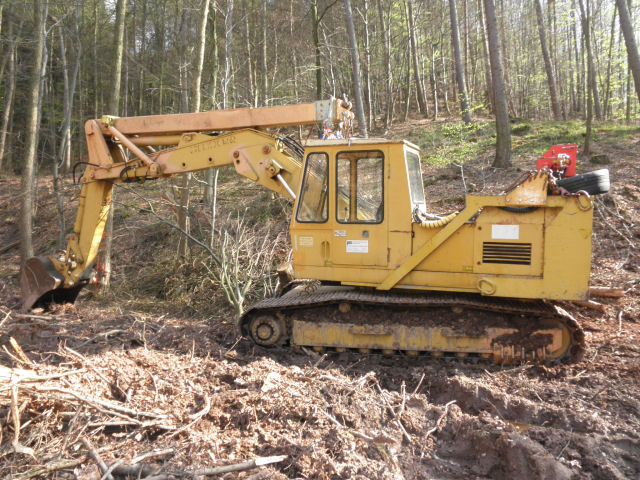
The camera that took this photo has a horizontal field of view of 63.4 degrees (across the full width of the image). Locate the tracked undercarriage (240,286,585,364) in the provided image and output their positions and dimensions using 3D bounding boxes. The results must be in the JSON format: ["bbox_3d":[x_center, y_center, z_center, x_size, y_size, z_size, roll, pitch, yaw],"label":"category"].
[{"bbox_3d":[1.293,1.116,7.953,4.350,0.800,2.600,1,3,10],"label":"tracked undercarriage"}]

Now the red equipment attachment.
[{"bbox_3d":[3.244,-1.035,7.100,0.550,0.550,0.400,1,4,19],"label":"red equipment attachment"}]

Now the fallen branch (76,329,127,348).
[{"bbox_3d":[-2.997,1.358,7.100,0.680,0.140,0.160,-2,3,-38],"label":"fallen branch"}]

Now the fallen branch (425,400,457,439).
[{"bbox_3d":[0.978,1.456,4.200,0.090,0.230,0.420,2,3,44],"label":"fallen branch"}]

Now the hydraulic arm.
[{"bbox_3d":[-2.501,-0.405,9.192,6.650,3.650,1.050,1,4,19],"label":"hydraulic arm"}]

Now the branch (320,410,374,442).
[{"bbox_3d":[0.218,1.469,4.100,0.520,0.130,0.080,2,3,44],"label":"branch"}]

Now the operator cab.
[{"bbox_3d":[0.588,-0.402,7.366,1.650,1.850,1.120,1,4,19],"label":"operator cab"}]

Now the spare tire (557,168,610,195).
[{"bbox_3d":[3.353,-0.746,6.600,0.650,0.230,0.650,-9,3,20],"label":"spare tire"}]

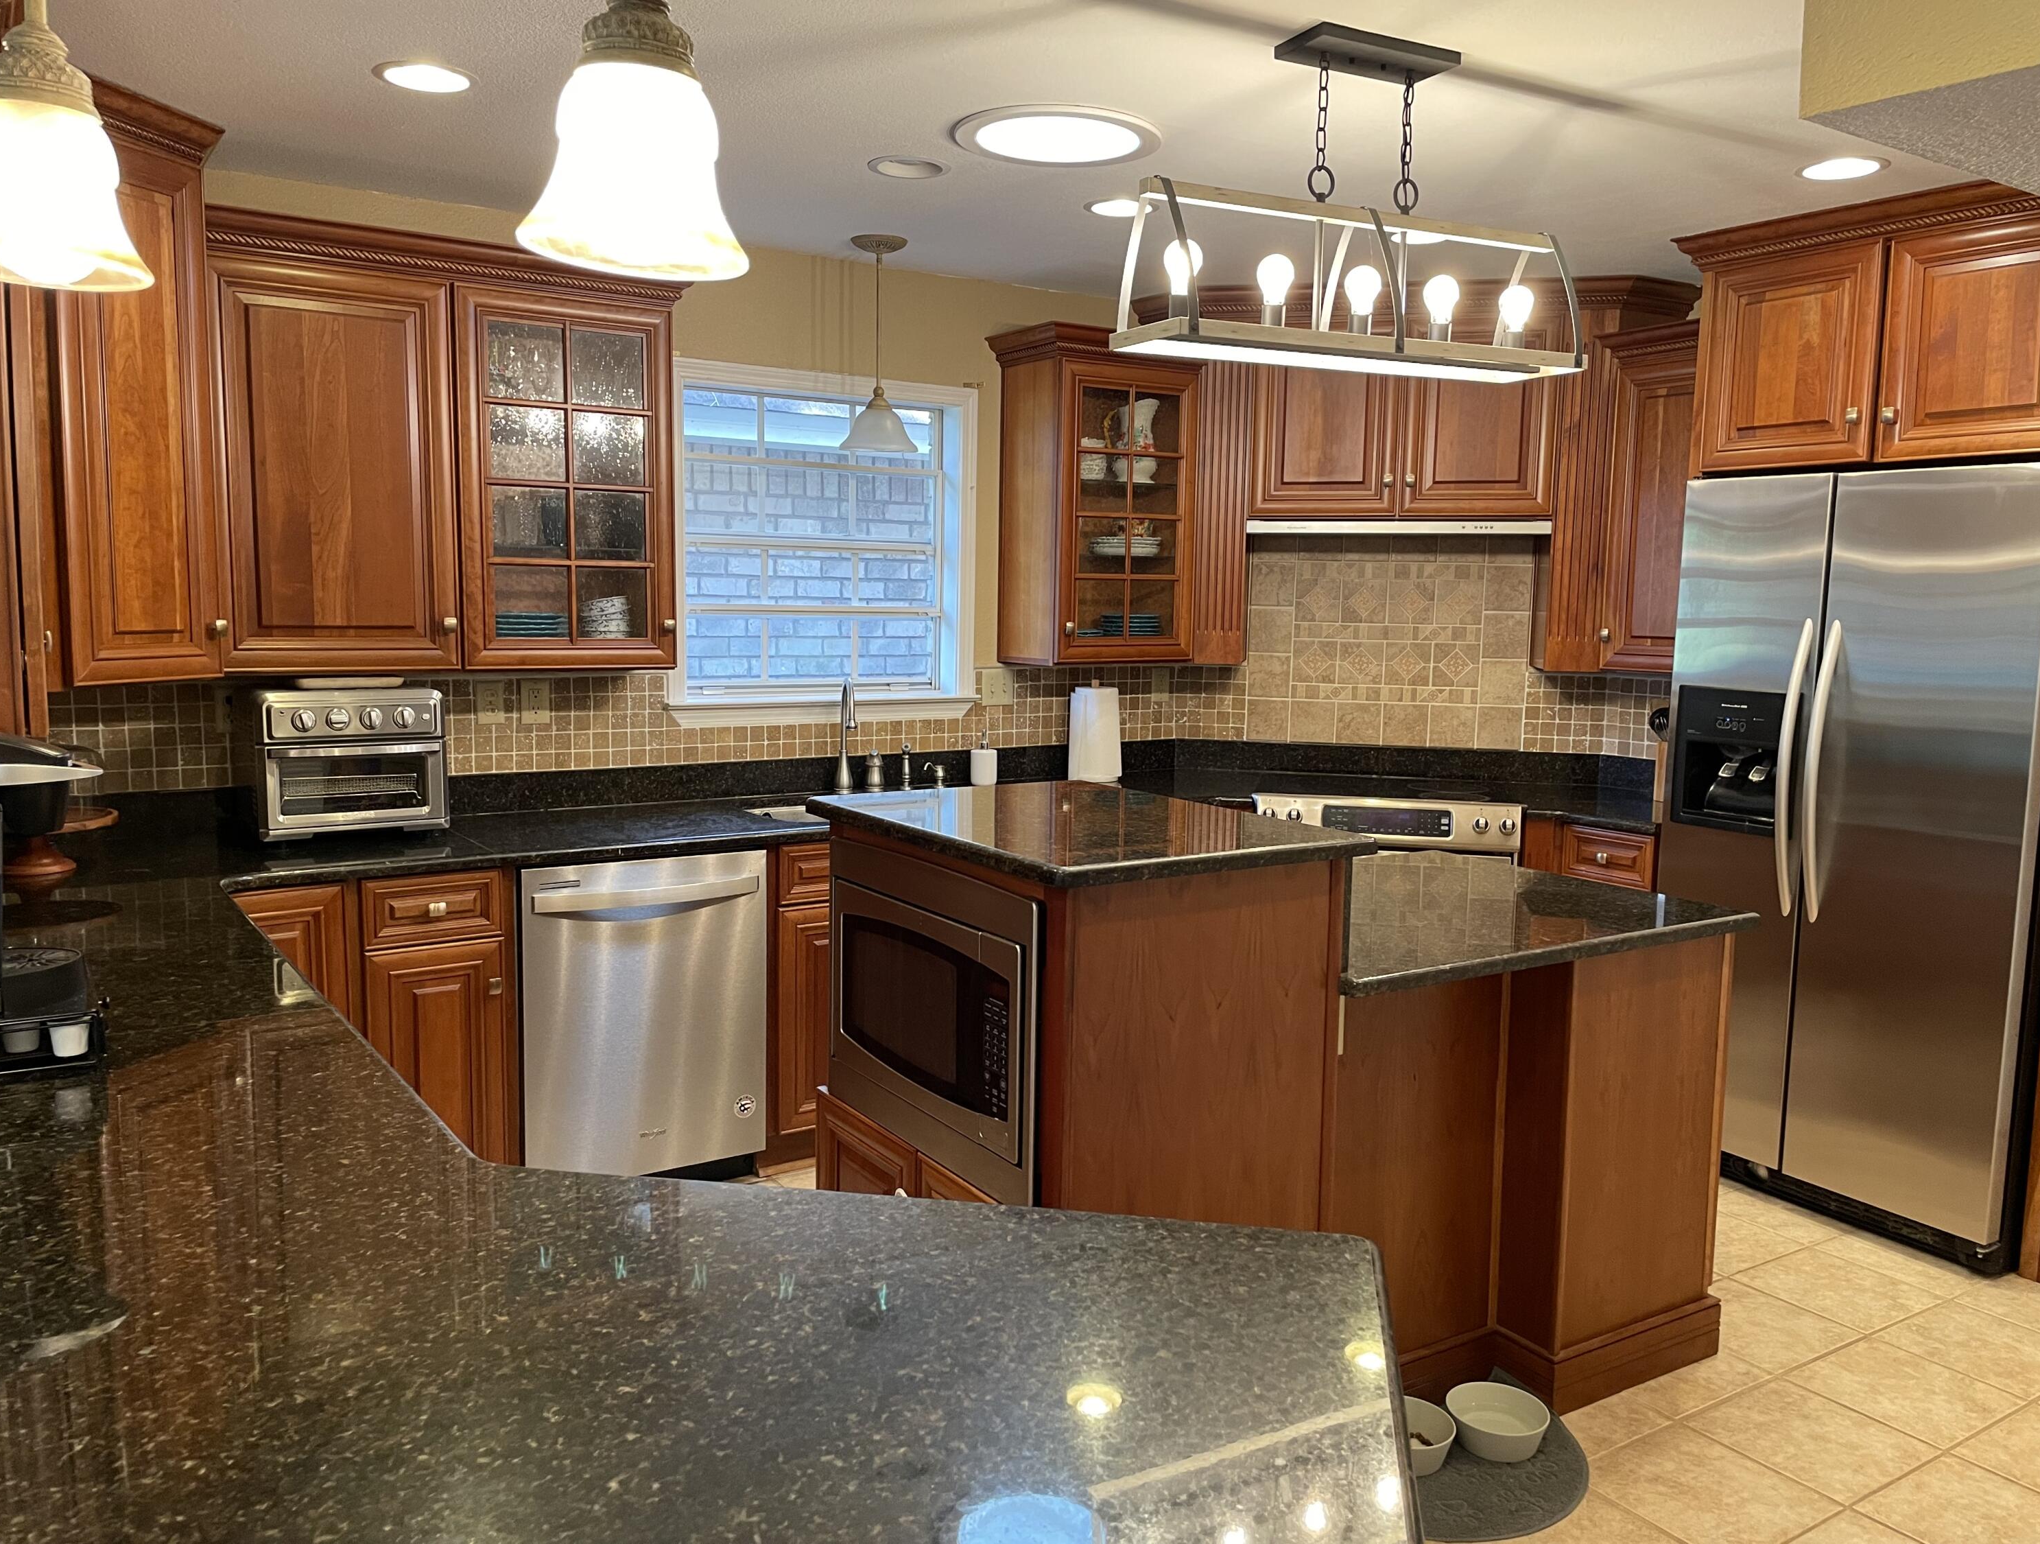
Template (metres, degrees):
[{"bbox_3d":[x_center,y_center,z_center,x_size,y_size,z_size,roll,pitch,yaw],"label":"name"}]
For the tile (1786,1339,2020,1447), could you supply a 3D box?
[{"bbox_3d":[1.742,1.222,3.044,0.326,0.012,0.324,-3,8,-33],"label":"tile"}]

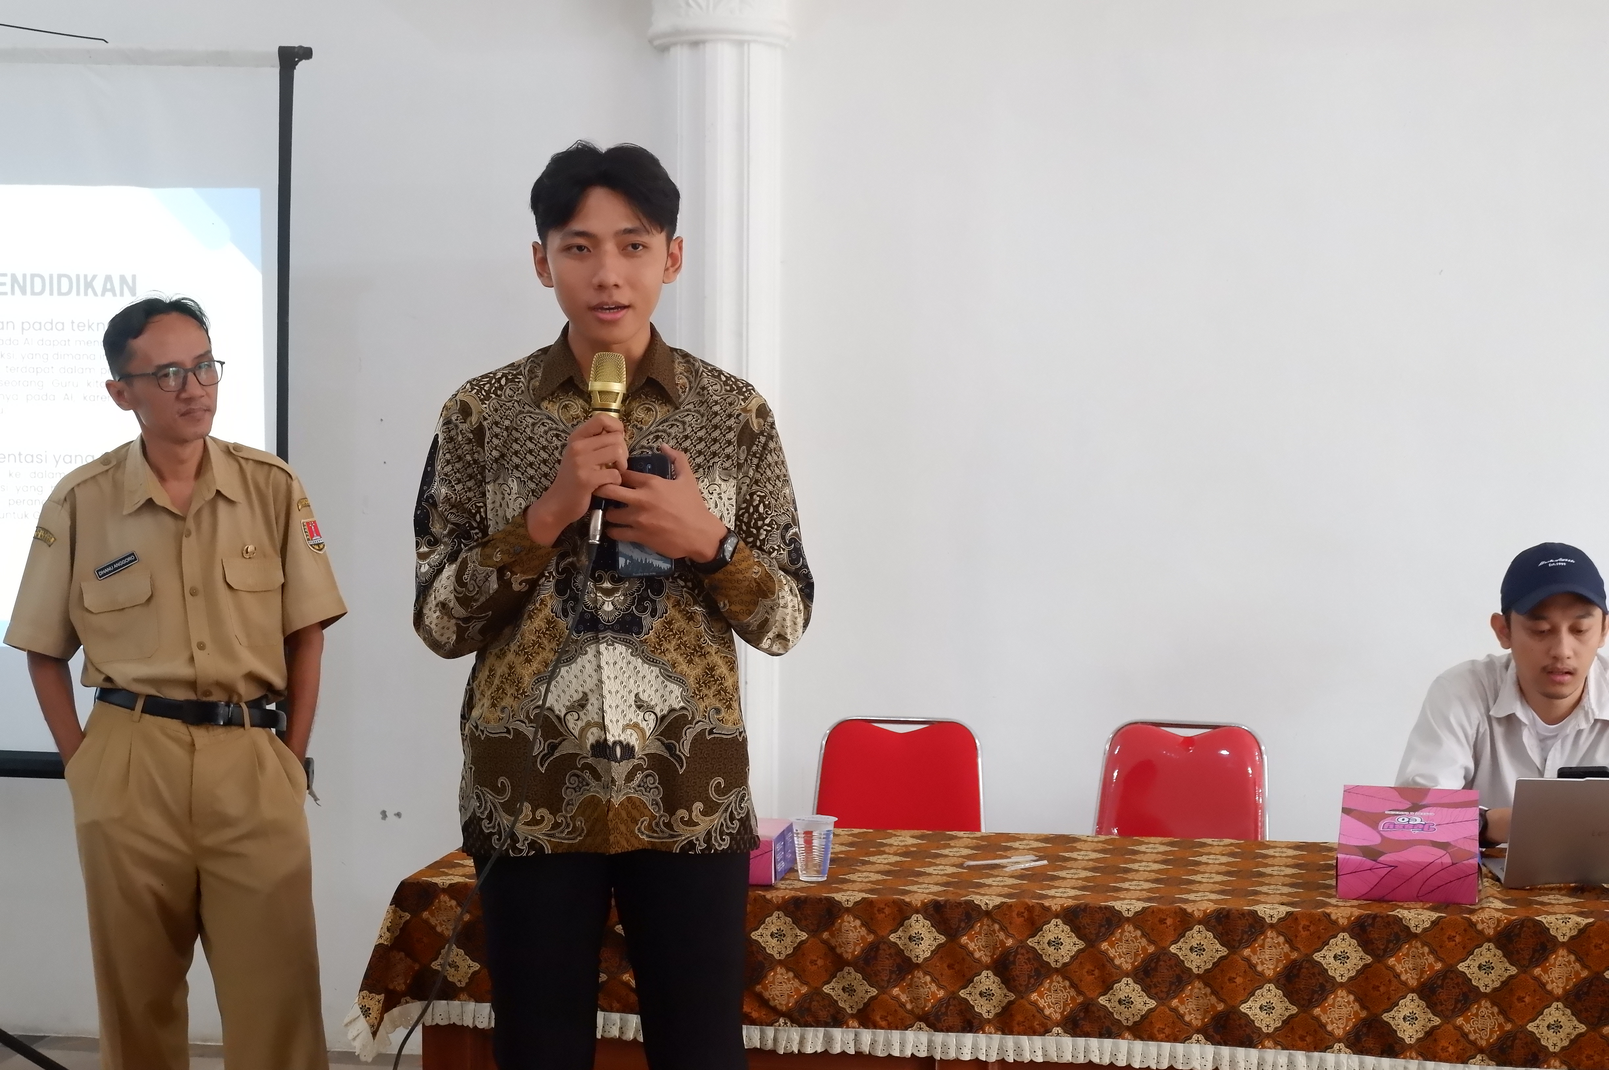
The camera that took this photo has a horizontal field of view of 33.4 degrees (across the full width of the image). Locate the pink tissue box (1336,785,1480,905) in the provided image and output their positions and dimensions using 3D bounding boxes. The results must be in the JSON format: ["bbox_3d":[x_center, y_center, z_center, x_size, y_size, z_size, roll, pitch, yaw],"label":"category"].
[{"bbox_3d":[0.926,0.472,4.119,0.206,0.146,0.185,1,4,12],"label":"pink tissue box"}]

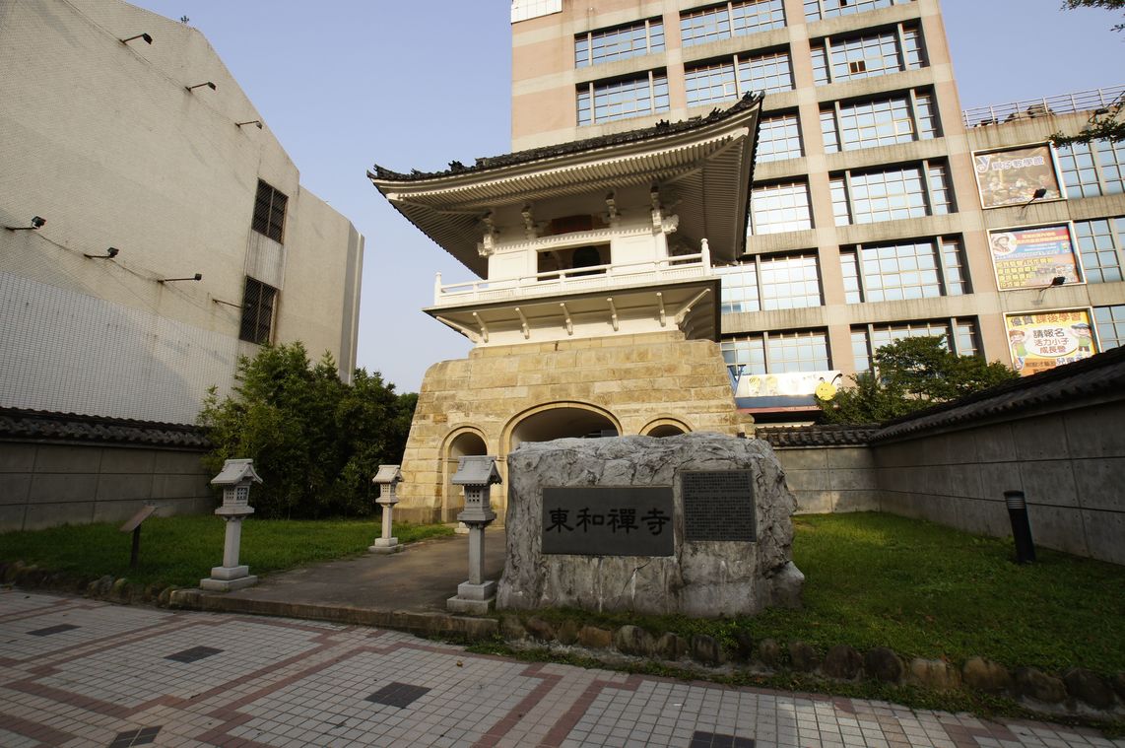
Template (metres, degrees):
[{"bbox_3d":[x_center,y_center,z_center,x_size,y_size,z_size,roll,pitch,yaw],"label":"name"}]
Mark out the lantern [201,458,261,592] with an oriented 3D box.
[{"bbox_3d":[-4.391,2.003,6.709,0.469,1.615,0.469,-4,-12,15],"label":"lantern"}]

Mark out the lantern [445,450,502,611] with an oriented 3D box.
[{"bbox_3d":[-0.926,1.717,5.506,0.476,1.601,0.476,-5,-12,18],"label":"lantern"}]

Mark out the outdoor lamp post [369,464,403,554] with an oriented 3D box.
[{"bbox_3d":[-3.367,2.591,9.692,0.469,1.615,0.469,-4,-12,15],"label":"outdoor lamp post"}]

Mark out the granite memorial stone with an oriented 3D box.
[{"bbox_3d":[0.903,1.603,5.557,3.036,1.794,1.035,-4,-12,15],"label":"granite memorial stone"}]

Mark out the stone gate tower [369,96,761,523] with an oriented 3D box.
[{"bbox_3d":[0.954,-1.747,18.426,11.868,13.455,10.074,-4,-12,15],"label":"stone gate tower"}]

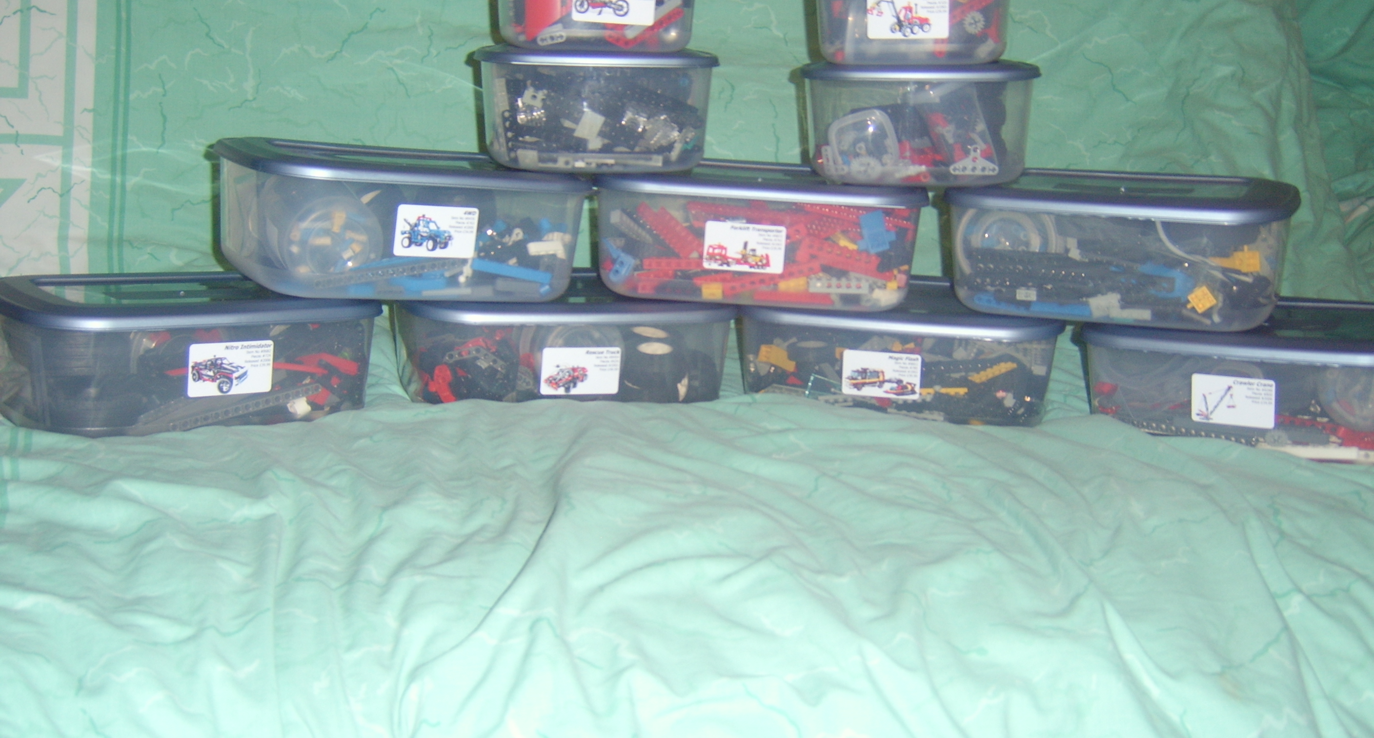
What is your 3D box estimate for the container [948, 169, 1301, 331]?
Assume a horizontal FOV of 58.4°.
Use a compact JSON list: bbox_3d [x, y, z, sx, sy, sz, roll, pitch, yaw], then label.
[{"bbox_3d":[0.364,-0.105,1.044,0.272,0.100,0.197,7,17,24],"label":"container"}]

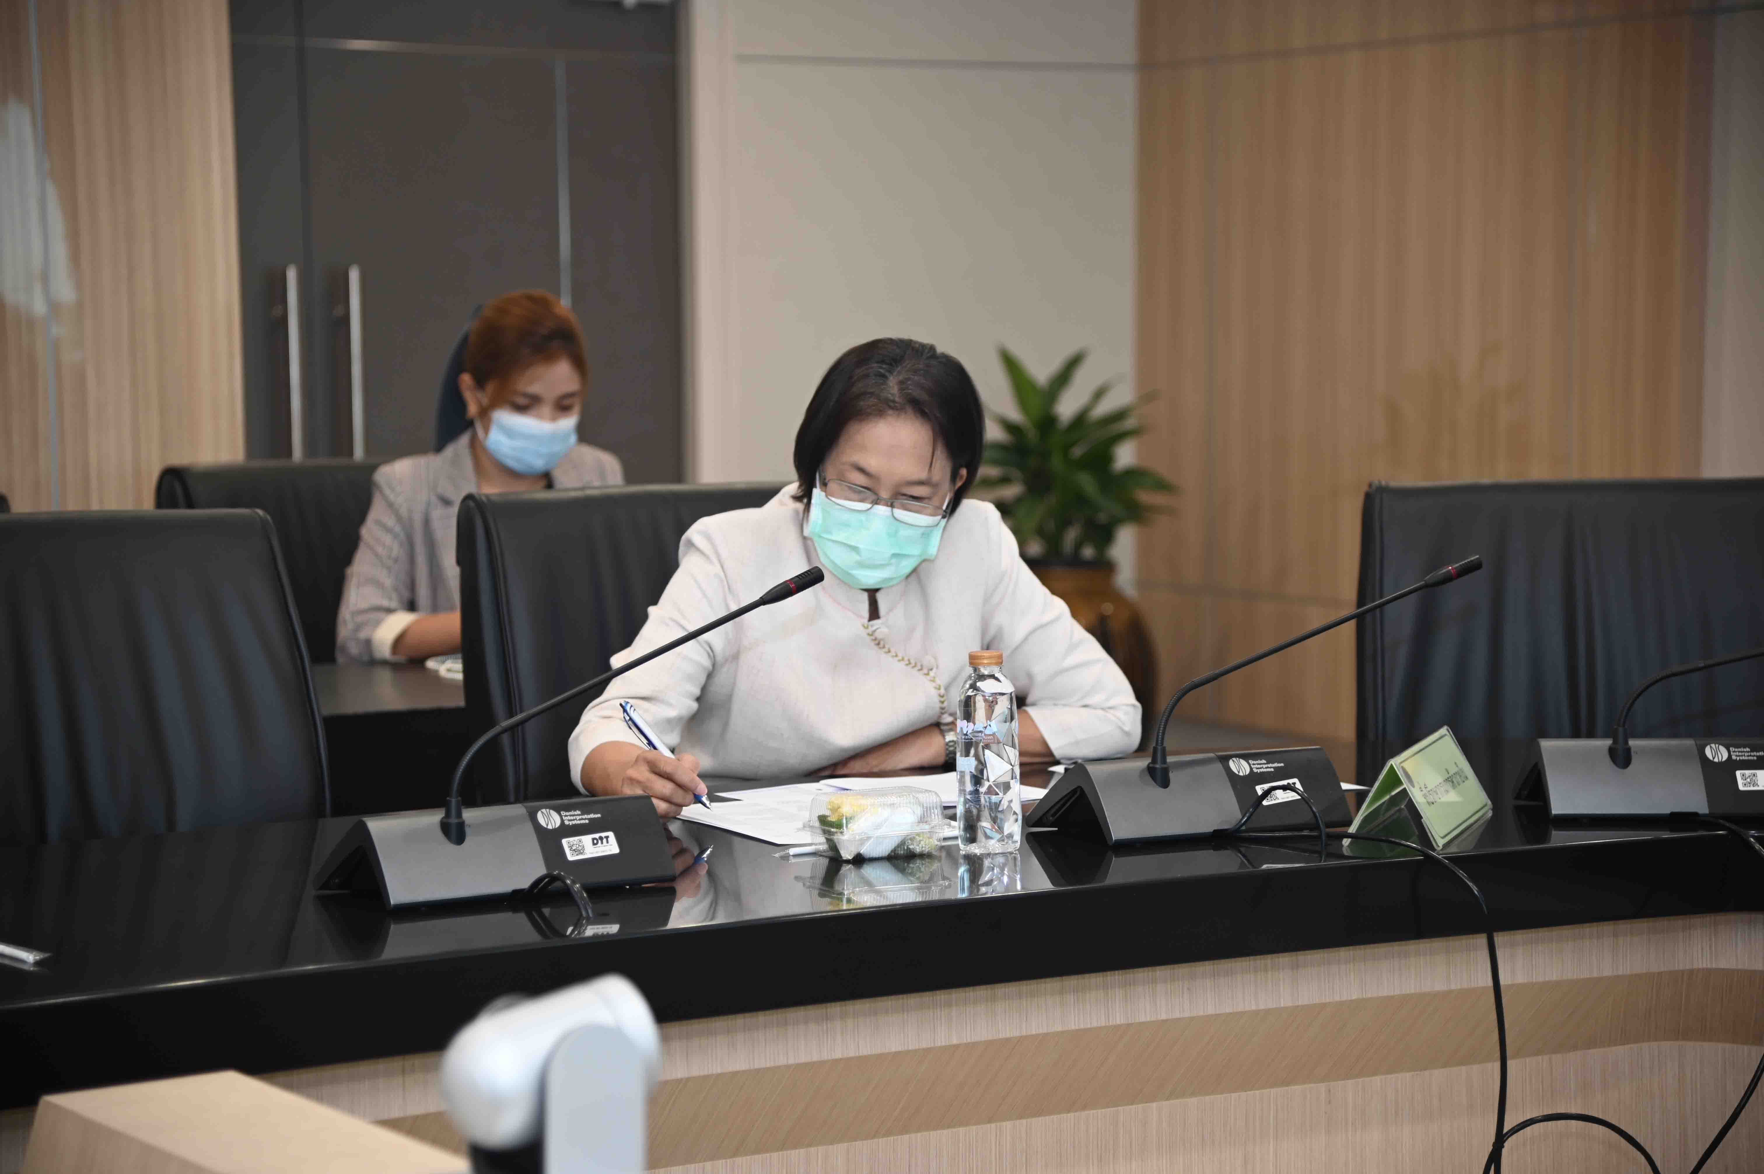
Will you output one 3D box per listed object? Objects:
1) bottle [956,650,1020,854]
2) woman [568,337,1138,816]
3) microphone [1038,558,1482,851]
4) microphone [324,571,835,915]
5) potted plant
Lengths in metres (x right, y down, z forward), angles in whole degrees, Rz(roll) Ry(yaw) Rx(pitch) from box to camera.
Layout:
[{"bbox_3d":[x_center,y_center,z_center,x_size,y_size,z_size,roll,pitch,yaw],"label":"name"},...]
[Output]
[{"bbox_3d":[0.093,0.143,3.693,0.058,0.178,0.058,0,4,0],"label":"bottle"},{"bbox_3d":[-0.058,0.337,4.369,0.600,1.190,0.680,-2,5,-24],"label":"woman"},{"bbox_3d":[0.379,0.100,3.869,0.457,0.234,0.158,-2,5,-24],"label":"microphone"},{"bbox_3d":[-0.240,0.120,3.551,0.468,0.249,0.140,-3,5,-33],"label":"microphone"},{"bbox_3d":[0.480,-0.082,10.425,0.520,1.090,0.520,0,4,0],"label":"potted plant"}]

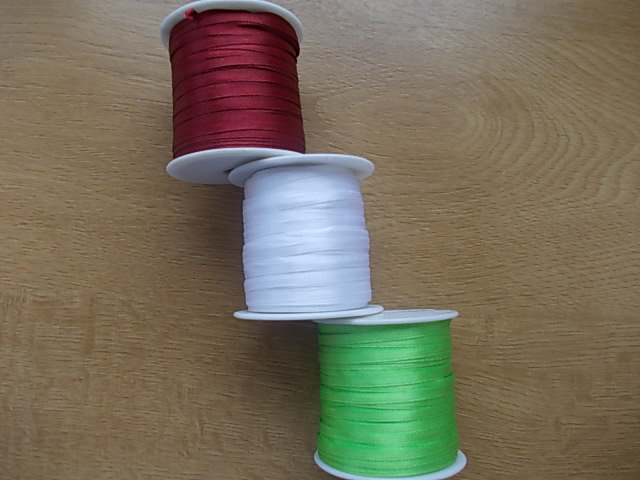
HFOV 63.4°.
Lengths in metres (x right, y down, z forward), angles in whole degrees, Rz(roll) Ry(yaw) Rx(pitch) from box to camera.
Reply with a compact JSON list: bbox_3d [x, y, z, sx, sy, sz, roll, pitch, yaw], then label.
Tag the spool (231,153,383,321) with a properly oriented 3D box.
[{"bbox_3d":[-0.005,0.001,0.187,0.053,0.053,0.051,-3,85,-3],"label":"spool"}]

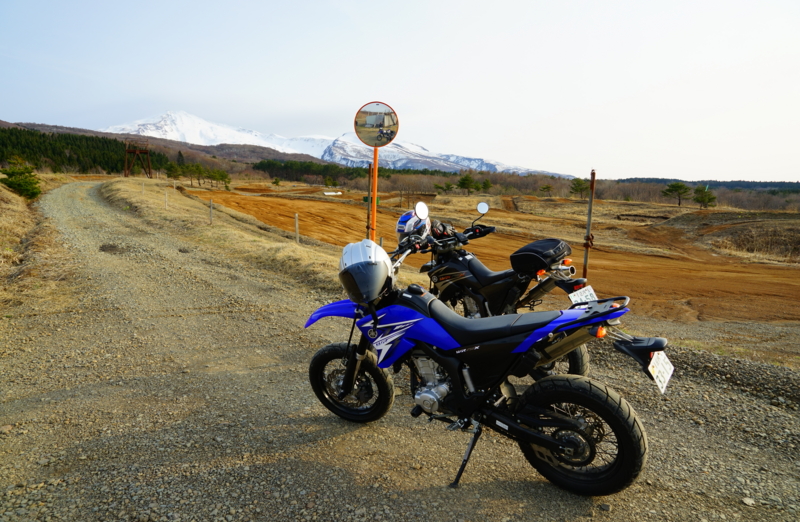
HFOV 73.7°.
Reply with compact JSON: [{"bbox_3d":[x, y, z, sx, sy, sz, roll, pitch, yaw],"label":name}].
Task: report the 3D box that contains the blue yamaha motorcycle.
[{"bbox_3d":[0.269,0.473,2.858,2.140,1.320,0.860,5,18,34],"label":"blue yamaha motorcycle"}]

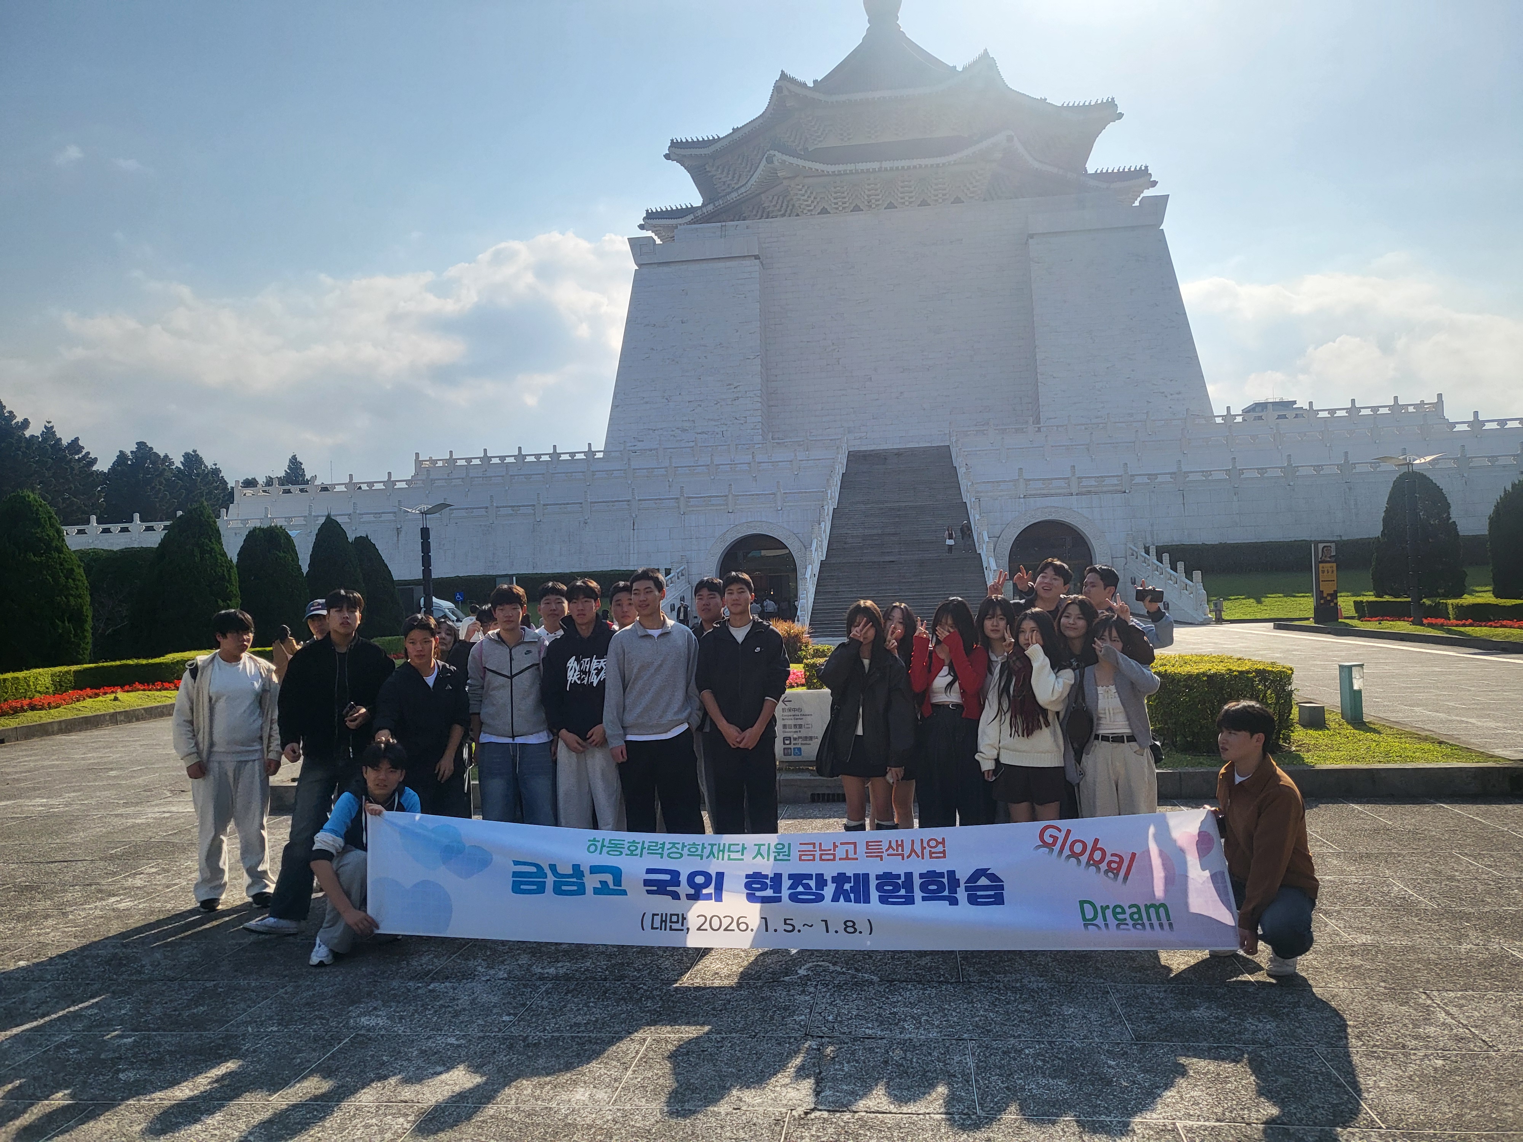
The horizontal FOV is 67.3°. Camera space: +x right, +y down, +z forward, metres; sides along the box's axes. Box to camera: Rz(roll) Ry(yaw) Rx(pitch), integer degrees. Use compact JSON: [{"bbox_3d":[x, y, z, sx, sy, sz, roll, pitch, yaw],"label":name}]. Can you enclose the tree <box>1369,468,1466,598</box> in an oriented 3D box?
[{"bbox_3d":[25.550,-1.342,44.500,3.300,5.100,3.300,-2,-1,7],"label":"tree"}]

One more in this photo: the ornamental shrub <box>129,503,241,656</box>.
[{"bbox_3d":[-15.623,0.371,31.000,3.000,4.400,3.000,-2,-1,7],"label":"ornamental shrub"}]

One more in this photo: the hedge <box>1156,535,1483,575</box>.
[{"bbox_3d":[31.373,-0.889,63.300,19.000,1.750,1.400,-2,-1,7],"label":"hedge"}]

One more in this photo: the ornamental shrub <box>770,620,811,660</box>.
[{"bbox_3d":[0.537,1.533,25.200,1.200,1.000,1.200,-2,-1,7],"label":"ornamental shrub"}]

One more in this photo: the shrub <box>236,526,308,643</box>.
[{"bbox_3d":[-17.335,0.695,40.500,2.400,4.700,2.400,-2,-1,7],"label":"shrub"}]

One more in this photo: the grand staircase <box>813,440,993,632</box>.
[{"bbox_3d":[8.248,-3.330,68.006,8.200,12.950,39.410,-2,-1,7],"label":"grand staircase"}]

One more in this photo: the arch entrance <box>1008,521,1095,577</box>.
[{"bbox_3d":[16.903,-0.104,66.600,5.100,5.700,1.600,-2,-1,7],"label":"arch entrance"}]

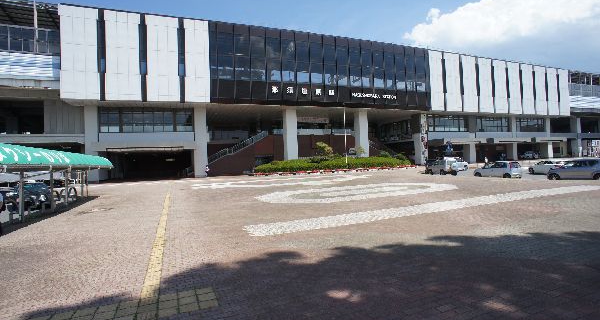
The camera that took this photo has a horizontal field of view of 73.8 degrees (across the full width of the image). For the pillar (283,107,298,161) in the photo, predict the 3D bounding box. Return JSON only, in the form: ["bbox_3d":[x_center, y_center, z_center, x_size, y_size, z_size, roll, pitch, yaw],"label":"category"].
[{"bbox_3d":[-1.422,-2.958,62.214,1.750,9.800,1.500,-2,0,-28],"label":"pillar"}]

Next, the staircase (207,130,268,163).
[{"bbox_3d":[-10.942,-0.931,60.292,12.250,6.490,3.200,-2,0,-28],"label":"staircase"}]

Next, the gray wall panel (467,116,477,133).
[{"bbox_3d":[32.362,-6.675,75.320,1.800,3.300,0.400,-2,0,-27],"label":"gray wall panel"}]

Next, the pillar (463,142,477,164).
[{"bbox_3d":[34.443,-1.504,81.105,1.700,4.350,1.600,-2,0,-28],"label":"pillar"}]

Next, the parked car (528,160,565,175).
[{"bbox_3d":[27.238,0.840,43.000,1.700,1.450,4.400,-2,0,-28],"label":"parked car"}]

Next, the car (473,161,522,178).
[{"bbox_3d":[18.047,0.886,36.500,1.670,1.500,3.850,-2,0,-35],"label":"car"}]

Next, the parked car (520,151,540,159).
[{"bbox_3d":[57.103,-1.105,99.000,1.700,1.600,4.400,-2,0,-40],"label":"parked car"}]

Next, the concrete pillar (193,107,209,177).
[{"bbox_3d":[-14.756,-2.582,58.728,1.692,10.267,1.643,-2,0,-28],"label":"concrete pillar"}]

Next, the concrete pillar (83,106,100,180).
[{"bbox_3d":[-27.124,-1.919,52.083,1.692,9.901,1.643,-2,0,-28],"label":"concrete pillar"}]

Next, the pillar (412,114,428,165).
[{"bbox_3d":[22.686,-3.732,74.970,1.750,9.600,1.700,-2,0,-28],"label":"pillar"}]

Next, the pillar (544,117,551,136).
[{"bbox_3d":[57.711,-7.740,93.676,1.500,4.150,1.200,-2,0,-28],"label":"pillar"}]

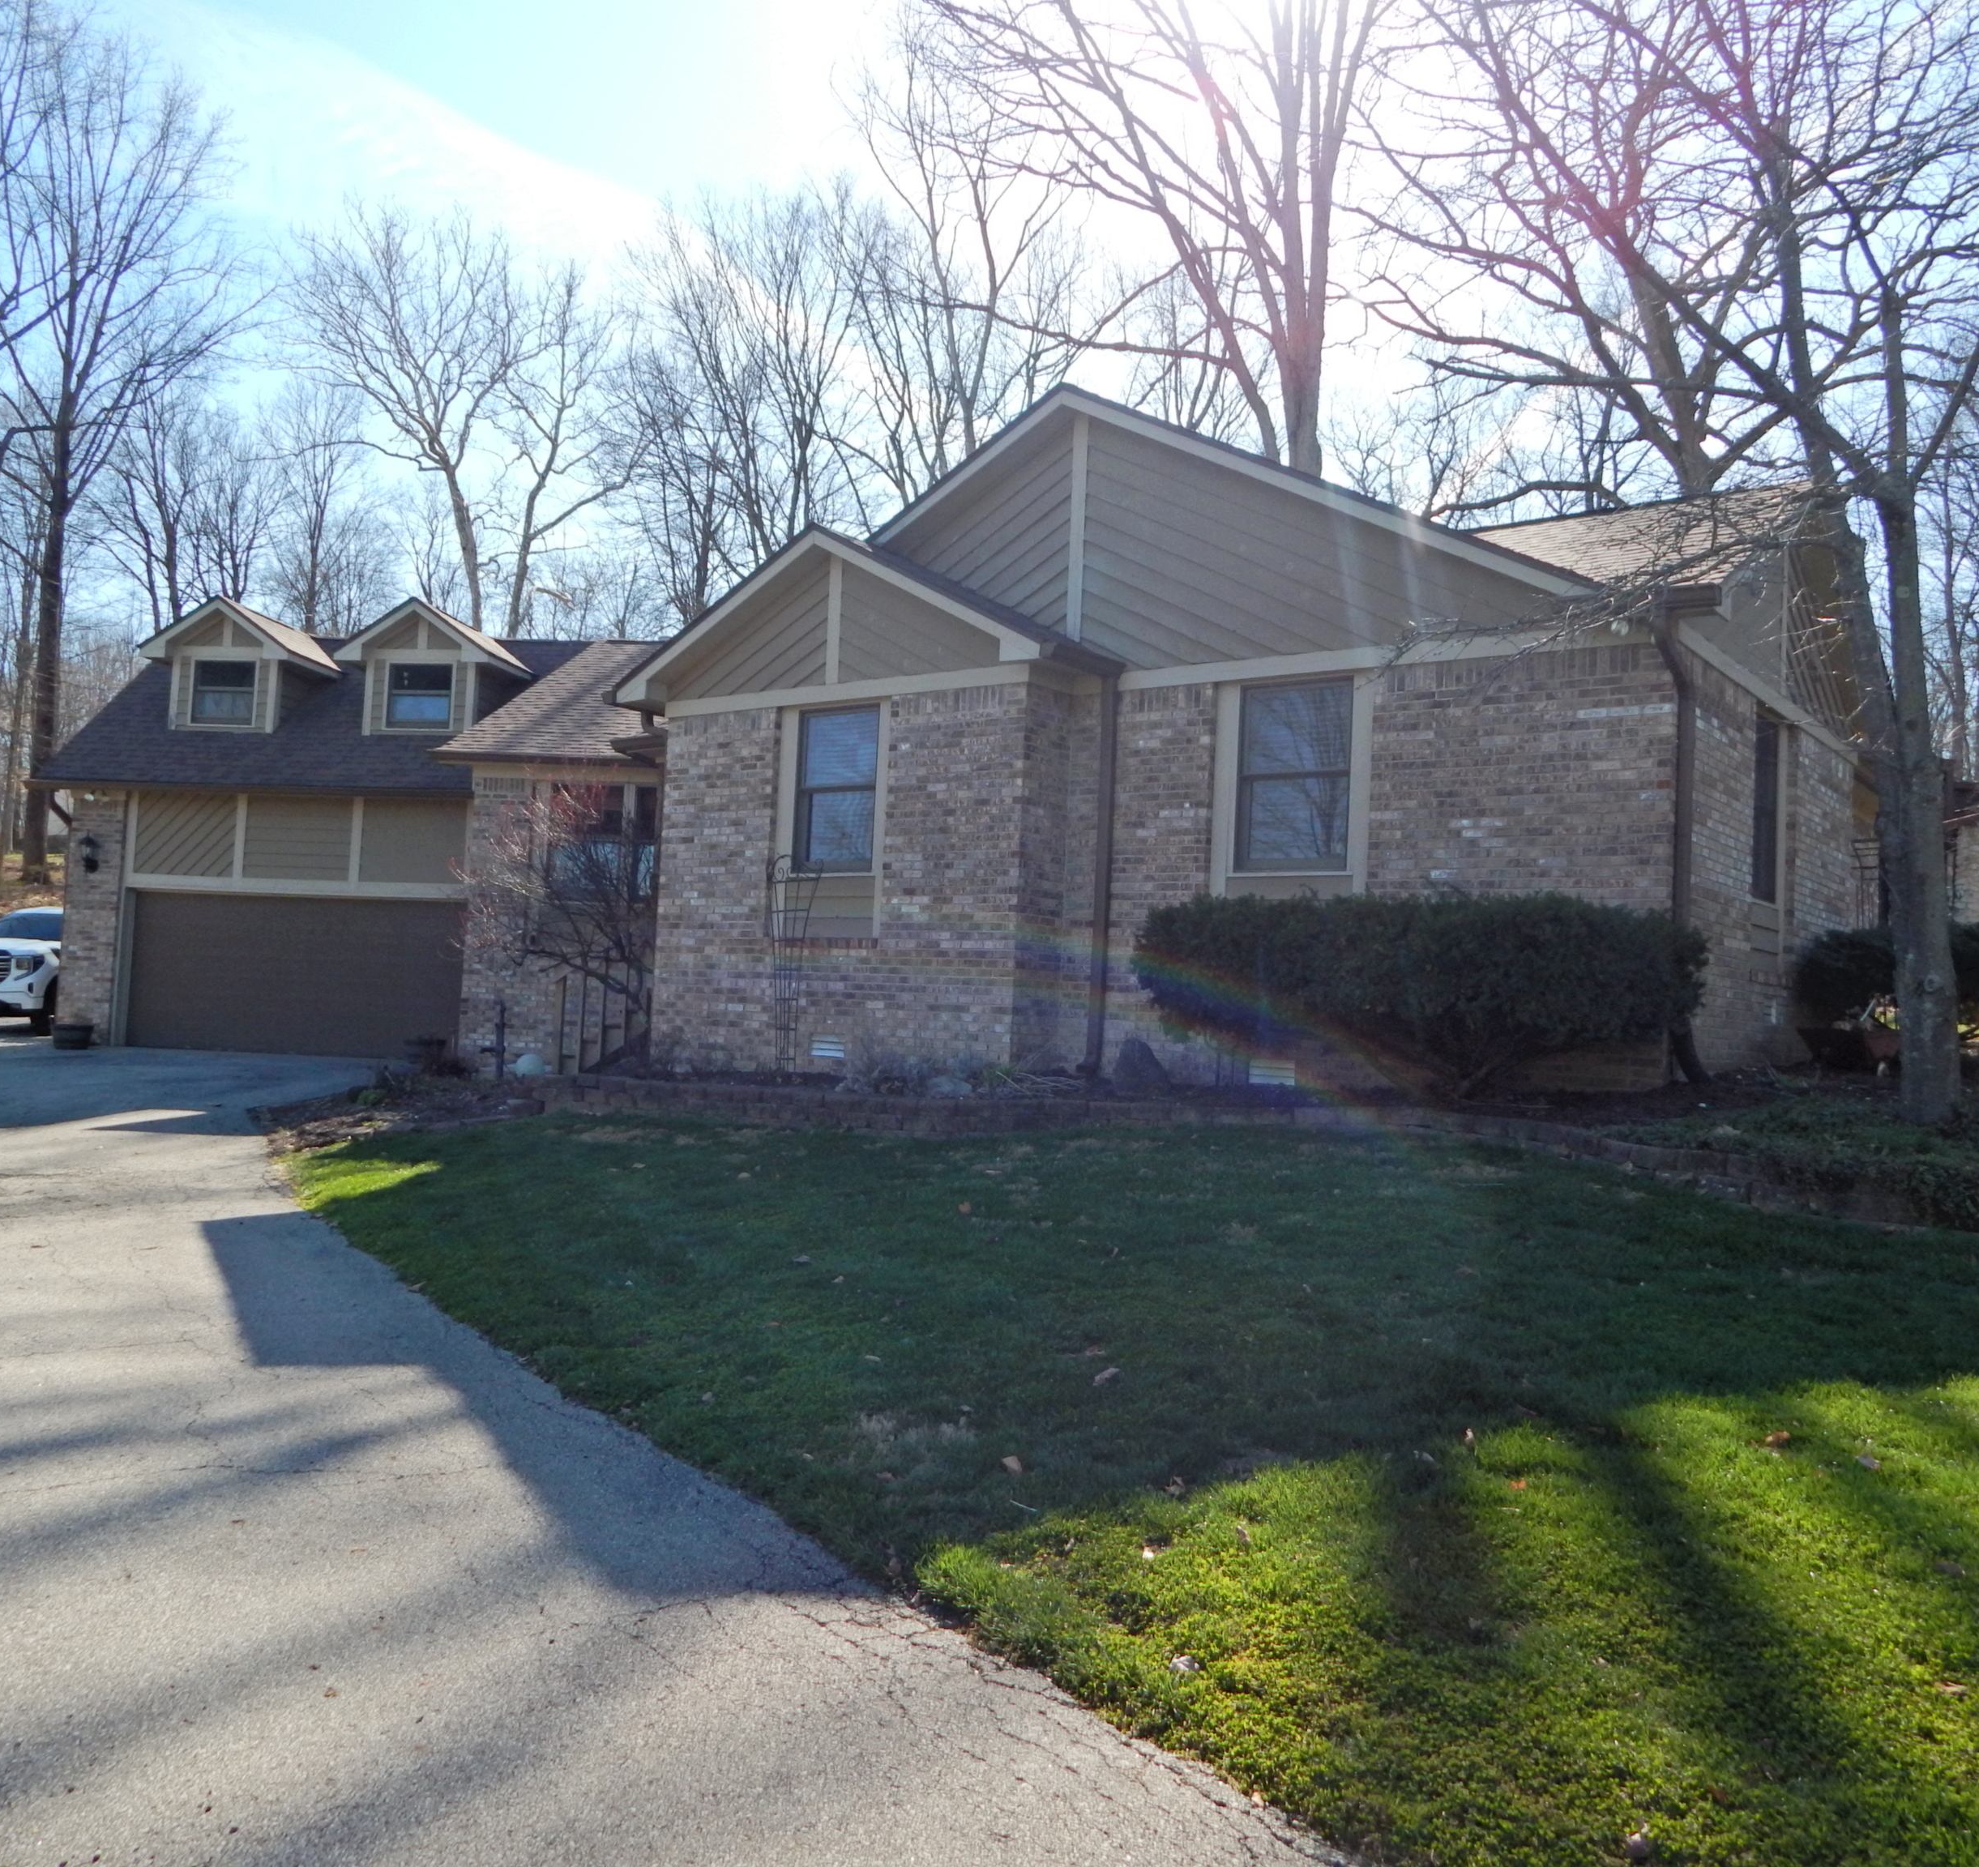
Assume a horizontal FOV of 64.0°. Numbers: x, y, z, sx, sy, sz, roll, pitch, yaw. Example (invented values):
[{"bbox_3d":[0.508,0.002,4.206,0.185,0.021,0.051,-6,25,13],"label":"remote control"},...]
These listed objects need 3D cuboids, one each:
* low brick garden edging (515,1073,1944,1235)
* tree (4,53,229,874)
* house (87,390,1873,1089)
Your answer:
[{"bbox_3d":[0.436,1.209,9.754,9.555,0.543,1.224,1,-2,38],"label":"low brick garden edging"},{"bbox_3d":[-22.102,-11.973,40.000,5.200,21.000,5.200,3,-2,-30],"label":"tree"},{"bbox_3d":[-2.763,-1.271,19.573,23.750,6.100,9.350,1,-2,38],"label":"house"}]

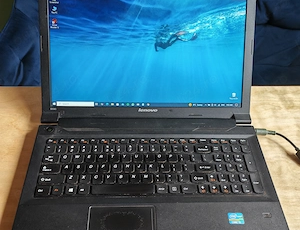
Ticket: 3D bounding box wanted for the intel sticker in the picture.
[{"bbox_3d":[0.122,0.146,0.425,0.022,0.001,0.017,0,50,-4],"label":"intel sticker"}]

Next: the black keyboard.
[{"bbox_3d":[0.000,0.080,0.477,0.341,0.008,0.104,0,50,-4],"label":"black keyboard"}]

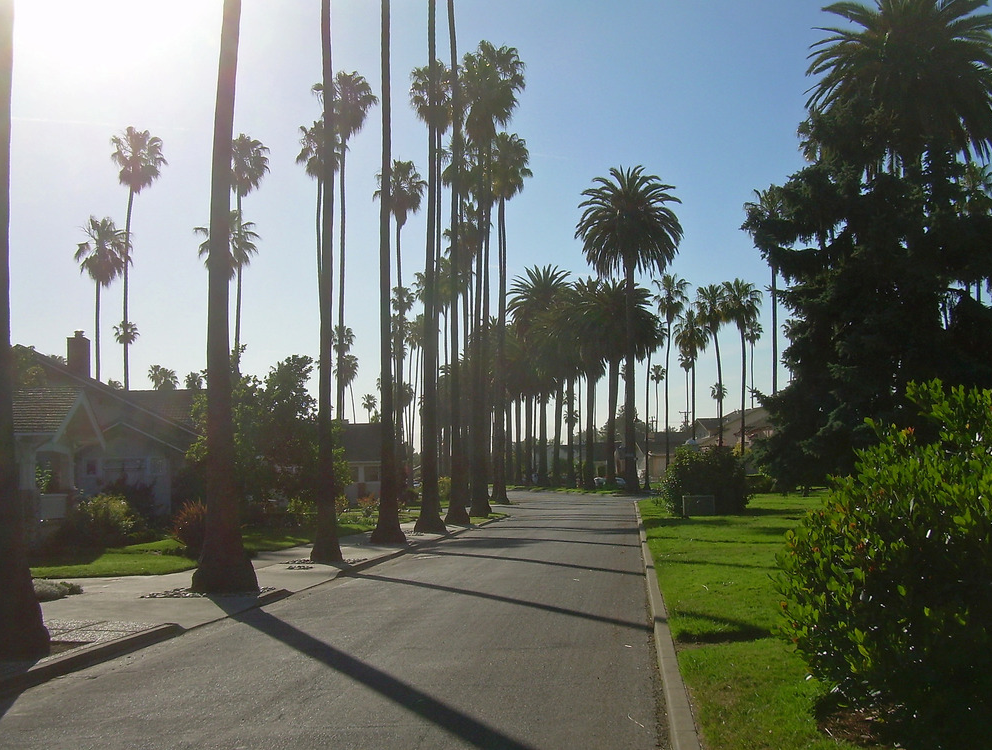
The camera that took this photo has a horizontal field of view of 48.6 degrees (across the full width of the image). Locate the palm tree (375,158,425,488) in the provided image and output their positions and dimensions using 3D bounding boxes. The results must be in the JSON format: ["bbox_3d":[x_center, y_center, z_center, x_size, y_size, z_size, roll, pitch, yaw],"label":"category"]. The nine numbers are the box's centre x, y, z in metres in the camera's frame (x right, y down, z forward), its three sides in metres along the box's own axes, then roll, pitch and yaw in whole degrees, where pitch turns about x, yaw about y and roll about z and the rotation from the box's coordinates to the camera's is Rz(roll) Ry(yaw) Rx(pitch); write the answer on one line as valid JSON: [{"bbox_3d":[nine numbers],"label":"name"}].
[{"bbox_3d":[-4.888,-2.360,55.420,2.610,17.510,2.610,0,-5,0],"label":"palm tree"}]

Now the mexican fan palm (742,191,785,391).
[{"bbox_3d":[15.717,-1.920,62.401,2.900,18.040,2.900,0,-5,0],"label":"mexican fan palm"}]

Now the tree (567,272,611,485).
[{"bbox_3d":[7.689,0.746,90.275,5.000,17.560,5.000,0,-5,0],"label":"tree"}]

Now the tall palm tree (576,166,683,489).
[{"bbox_3d":[10.304,-3.666,83.642,8.180,24.950,8.180,0,-5,0],"label":"tall palm tree"}]

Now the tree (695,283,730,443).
[{"bbox_3d":[16.631,0.845,83.246,2.910,15.900,2.910,0,-5,0],"label":"tree"}]

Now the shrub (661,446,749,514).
[{"bbox_3d":[7.619,3.846,40.117,3.220,2.460,3.000,0,-5,0],"label":"shrub"}]

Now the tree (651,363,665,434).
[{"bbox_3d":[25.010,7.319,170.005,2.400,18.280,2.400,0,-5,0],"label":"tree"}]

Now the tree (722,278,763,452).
[{"bbox_3d":[17.791,0.758,79.232,2.900,15.620,2.900,0,-5,0],"label":"tree"}]

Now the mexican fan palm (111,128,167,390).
[{"bbox_3d":[-17.347,-3.054,52.469,2.720,18.270,2.720,0,-5,0],"label":"mexican fan palm"}]

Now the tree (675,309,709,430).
[{"bbox_3d":[15.100,1.780,84.167,2.700,14.190,2.700,0,-5,0],"label":"tree"}]

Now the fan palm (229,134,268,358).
[{"bbox_3d":[-12.744,-3.038,55.479,2.310,18.770,2.310,0,-5,0],"label":"fan palm"}]

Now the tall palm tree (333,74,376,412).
[{"bbox_3d":[-7.021,-4.219,51.560,2.800,20.740,2.800,0,-5,0],"label":"tall palm tree"}]

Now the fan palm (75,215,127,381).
[{"bbox_3d":[-20.589,-0.920,57.295,2.950,15.160,2.950,0,-5,0],"label":"fan palm"}]

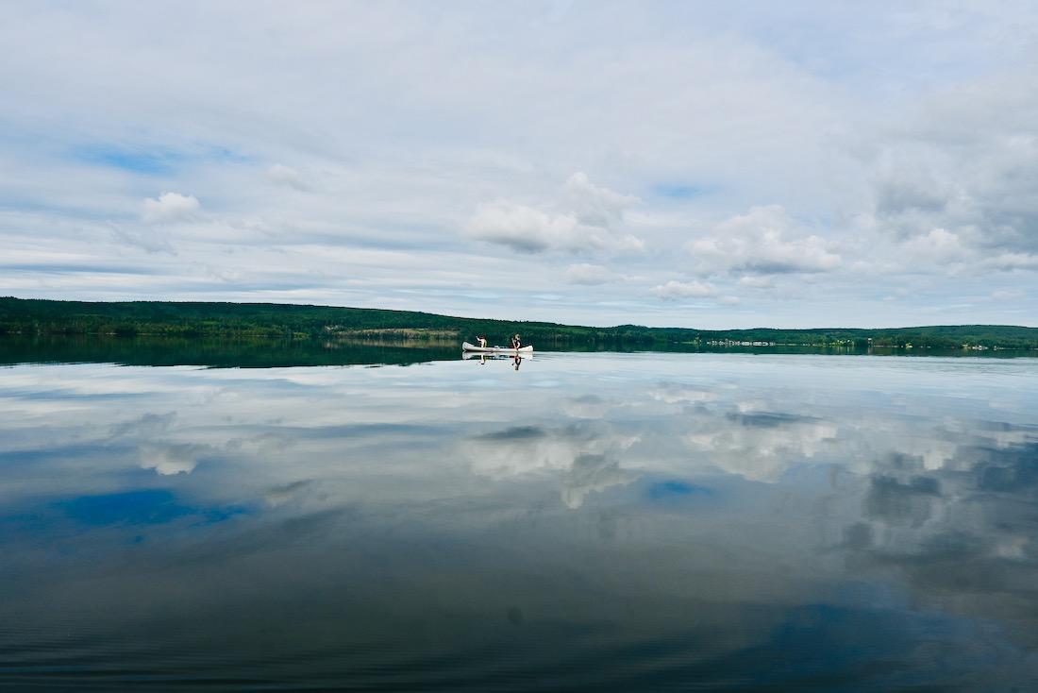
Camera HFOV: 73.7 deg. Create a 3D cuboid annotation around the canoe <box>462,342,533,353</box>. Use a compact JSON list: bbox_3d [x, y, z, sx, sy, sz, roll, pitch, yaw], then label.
[{"bbox_3d":[-1.461,0.145,48.500,5.000,0.600,0.880,3,0,-8],"label":"canoe"}]

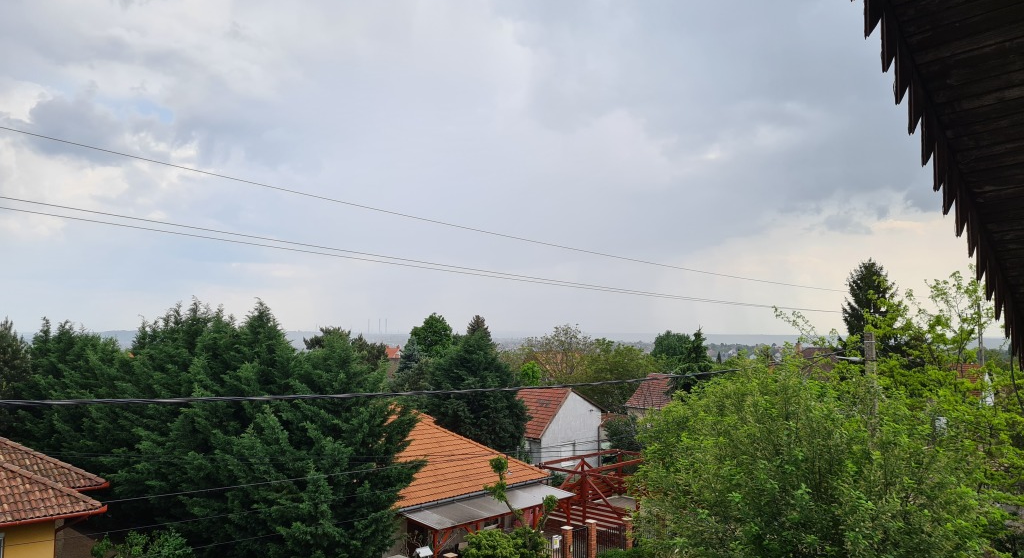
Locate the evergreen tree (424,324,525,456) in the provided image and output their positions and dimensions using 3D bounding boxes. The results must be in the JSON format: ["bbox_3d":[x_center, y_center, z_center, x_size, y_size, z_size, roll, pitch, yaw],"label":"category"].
[{"bbox_3d":[-1.939,7.427,42.000,5.200,9.700,5.400,0,-4,0],"label":"evergreen tree"}]

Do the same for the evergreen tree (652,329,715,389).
[{"bbox_3d":[13.457,9.089,60.000,4.900,10.200,4.900,-4,-6,42],"label":"evergreen tree"}]

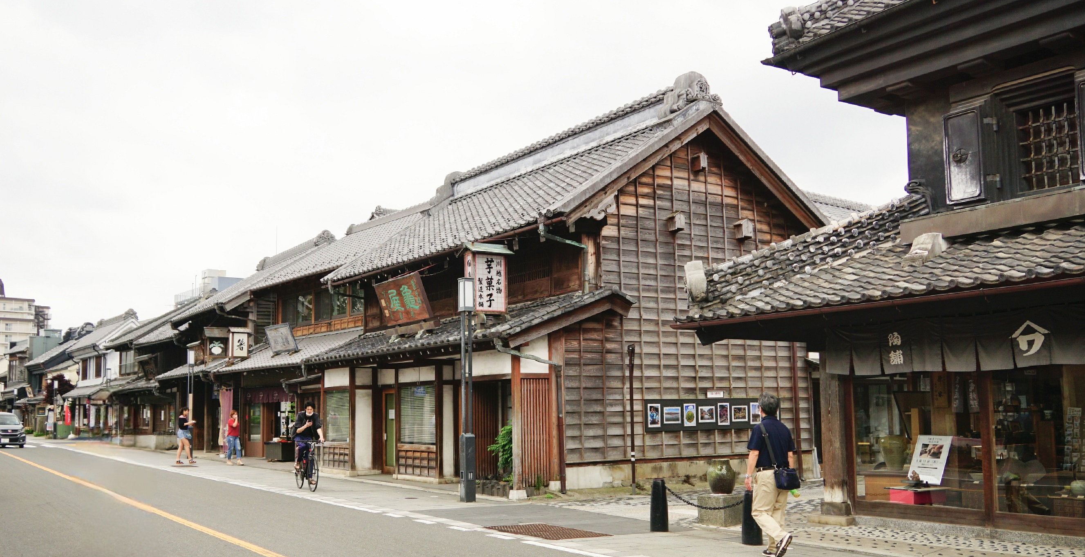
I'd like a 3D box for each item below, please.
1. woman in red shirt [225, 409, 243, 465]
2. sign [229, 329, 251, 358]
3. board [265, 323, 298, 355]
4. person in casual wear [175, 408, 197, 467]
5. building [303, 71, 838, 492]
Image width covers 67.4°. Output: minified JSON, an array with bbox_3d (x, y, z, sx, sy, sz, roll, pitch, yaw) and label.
[{"bbox_3d":[-9.064,4.683,23.982,0.400,1.580,0.480,-5,-10,25],"label":"woman in red shirt"},{"bbox_3d":[-9.640,2.050,25.919,0.620,0.920,0.500,7,-12,-39],"label":"sign"},{"bbox_3d":[-7.153,1.673,22.410,0.130,0.800,1.700,-23,7,-40],"label":"board"},{"bbox_3d":[-10.506,4.682,24.059,0.570,1.620,0.430,0,-9,-7],"label":"person in casual wear"},{"bbox_3d":[0.469,0.309,19.360,9.000,8.500,9.800,6,-11,-36],"label":"building"}]

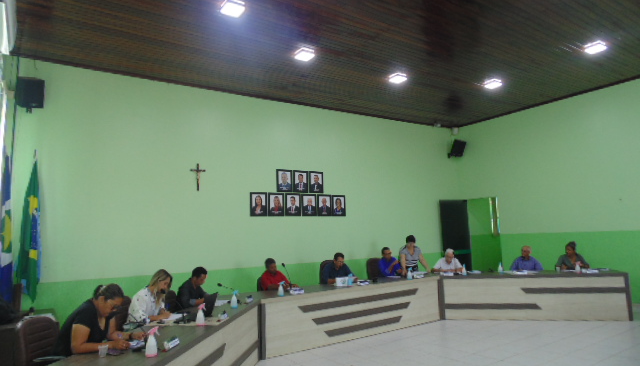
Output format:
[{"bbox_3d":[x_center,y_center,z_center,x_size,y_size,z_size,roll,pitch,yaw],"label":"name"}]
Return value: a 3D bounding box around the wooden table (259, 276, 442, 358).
[{"bbox_3d":[0.480,2.024,6.549,3.600,0.750,0.720,3,-9,-33],"label":"wooden table"}]

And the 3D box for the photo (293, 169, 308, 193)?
[{"bbox_3d":[-0.391,-0.023,8.369,0.370,0.450,0.030,3,-9,-33],"label":"photo"}]

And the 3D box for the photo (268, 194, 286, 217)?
[{"bbox_3d":[-0.897,0.457,8.473,0.370,0.475,0.025,3,-9,-33],"label":"photo"}]

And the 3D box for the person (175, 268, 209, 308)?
[{"bbox_3d":[-1.515,1.604,4.766,0.760,1.200,0.530,-3,-7,8],"label":"person"}]

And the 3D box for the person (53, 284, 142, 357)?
[{"bbox_3d":[-1.765,1.418,3.207,0.850,1.210,0.540,-3,-7,8],"label":"person"}]

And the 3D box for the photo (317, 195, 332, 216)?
[{"bbox_3d":[0.118,0.510,9.132,0.370,0.475,0.025,3,-9,-33],"label":"photo"}]

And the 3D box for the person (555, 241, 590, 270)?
[{"bbox_3d":[4.939,1.789,7.963,0.540,1.240,0.740,-3,-7,9],"label":"person"}]

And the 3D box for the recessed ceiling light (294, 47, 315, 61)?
[{"bbox_3d":[-0.230,-1.929,6.162,0.225,0.050,0.225,3,-9,-33],"label":"recessed ceiling light"}]

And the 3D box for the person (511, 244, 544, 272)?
[{"bbox_3d":[3.786,1.758,7.455,0.560,1.180,0.700,-3,-7,10],"label":"person"}]

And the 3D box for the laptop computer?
[{"bbox_3d":[-1.256,1.299,4.186,0.300,0.230,0.345,-3,-7,6],"label":"laptop computer"}]

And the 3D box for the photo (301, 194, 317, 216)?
[{"bbox_3d":[-0.222,0.492,8.911,0.370,0.475,0.025,3,-9,-33],"label":"photo"}]

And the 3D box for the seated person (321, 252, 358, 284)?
[{"bbox_3d":[0.298,1.911,7.295,0.660,1.270,0.800,3,-9,-33],"label":"seated person"}]

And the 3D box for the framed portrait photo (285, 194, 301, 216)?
[{"bbox_3d":[-0.559,0.474,8.692,0.370,0.475,0.025,3,-9,-33],"label":"framed portrait photo"}]

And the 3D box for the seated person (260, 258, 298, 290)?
[{"bbox_3d":[-0.685,1.768,6.322,0.550,1.200,0.780,3,-8,-34],"label":"seated person"}]

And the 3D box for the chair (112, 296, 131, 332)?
[{"bbox_3d":[-1.899,1.711,4.277,0.640,1.060,0.620,-3,-7,7],"label":"chair"}]

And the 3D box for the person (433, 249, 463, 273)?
[{"bbox_3d":[2.604,1.892,8.025,0.540,1.180,0.760,-3,-7,9],"label":"person"}]

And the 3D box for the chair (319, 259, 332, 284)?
[{"bbox_3d":[0.288,1.964,7.328,0.600,1.100,0.620,3,-9,-33],"label":"chair"}]

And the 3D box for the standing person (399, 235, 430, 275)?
[{"bbox_3d":[1.899,1.808,8.194,0.580,1.510,0.500,-3,-8,2],"label":"standing person"}]

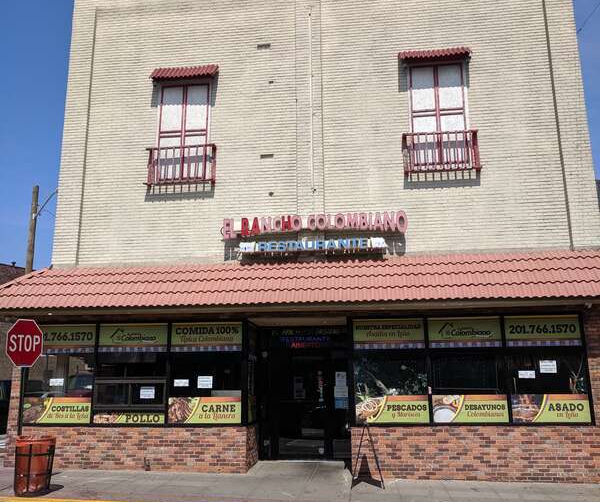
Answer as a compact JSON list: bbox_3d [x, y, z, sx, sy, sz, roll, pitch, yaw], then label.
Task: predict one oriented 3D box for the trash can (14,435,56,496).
[{"bbox_3d":[-4.090,3.268,9.201,0.554,0.802,0.554,0,-13,0],"label":"trash can"}]

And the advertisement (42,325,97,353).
[{"bbox_3d":[-4.810,1.786,12.215,1.426,0.569,0.030,-2,-13,8],"label":"advertisement"}]

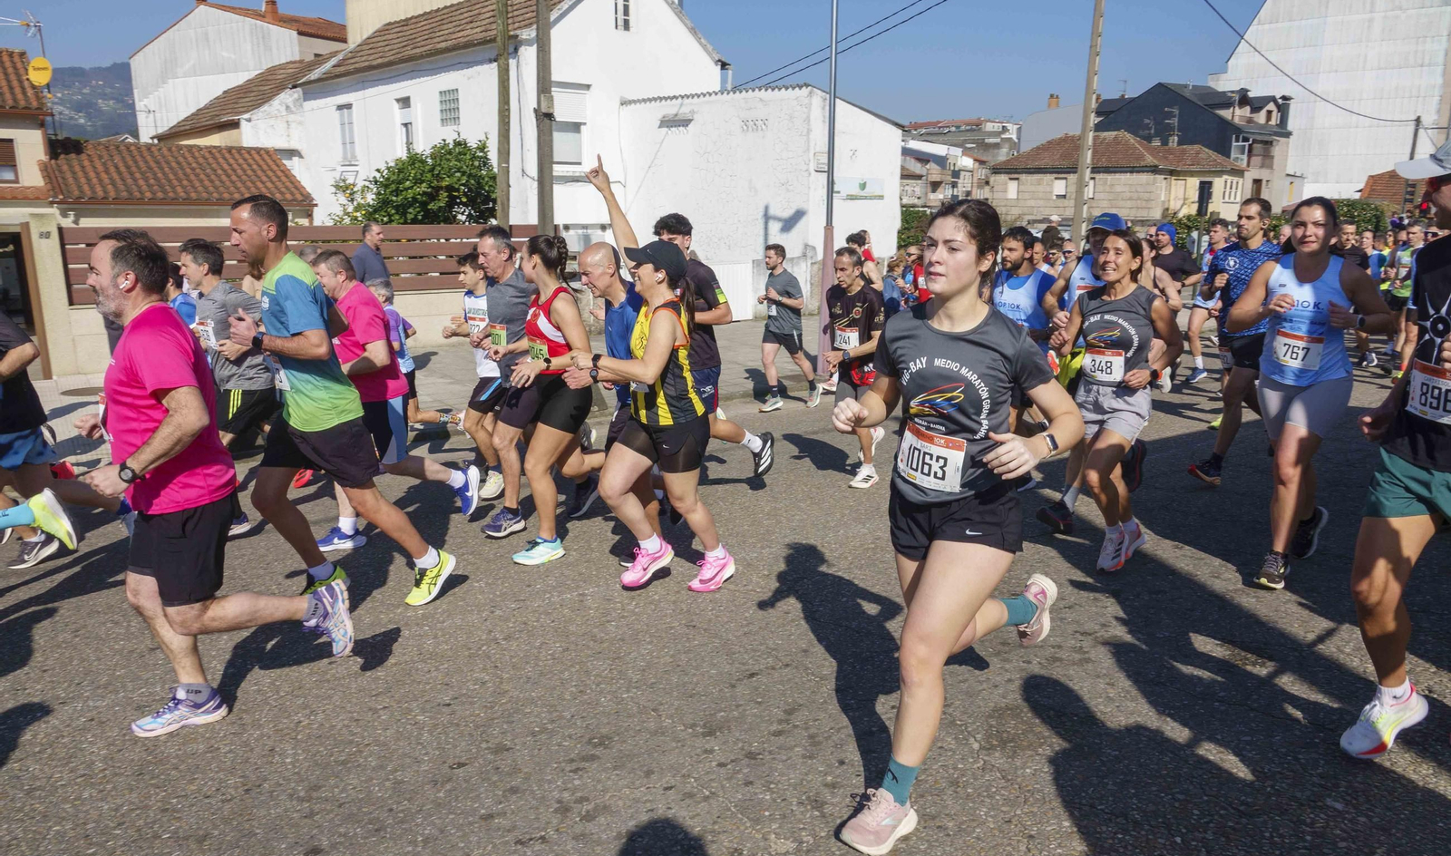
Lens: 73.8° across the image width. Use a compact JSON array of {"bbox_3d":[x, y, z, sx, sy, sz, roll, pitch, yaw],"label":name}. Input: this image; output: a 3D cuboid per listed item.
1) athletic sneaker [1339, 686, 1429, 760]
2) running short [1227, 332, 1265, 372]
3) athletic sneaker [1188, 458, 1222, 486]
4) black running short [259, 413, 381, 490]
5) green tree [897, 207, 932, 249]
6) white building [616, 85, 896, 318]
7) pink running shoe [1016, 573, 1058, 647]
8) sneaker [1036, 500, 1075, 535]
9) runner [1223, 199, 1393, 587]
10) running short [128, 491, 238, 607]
[{"bbox_3d":[1.901,0.856,2.788,0.285,0.135,0.105,-18,20,-24],"label":"athletic sneaker"},{"bbox_3d":[3.391,-0.504,6.240,0.370,0.370,0.380,-8,15,-32],"label":"running short"},{"bbox_3d":[2.942,0.271,5.940,0.285,0.125,0.105,18,-1,-40],"label":"athletic sneaker"},{"bbox_3d":[-1.738,0.058,4.146,0.440,0.390,0.400,-8,15,-32],"label":"black running short"},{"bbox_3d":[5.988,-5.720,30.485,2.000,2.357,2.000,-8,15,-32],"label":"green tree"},{"bbox_3d":[0.697,-5.081,21.338,5.300,4.170,3.140,12,17,42],"label":"white building"},{"bbox_3d":[0.915,0.531,2.832,0.100,0.260,0.115,23,17,38],"label":"pink running shoe"},{"bbox_3d":[1.736,0.466,5.096,0.285,0.120,0.105,17,1,-32],"label":"sneaker"},{"bbox_3d":[2.511,-0.132,4.194,0.580,1.660,0.660,11,16,41],"label":"runner"},{"bbox_3d":[-1.740,0.342,3.103,0.330,0.410,0.390,-8,15,-32],"label":"running short"}]

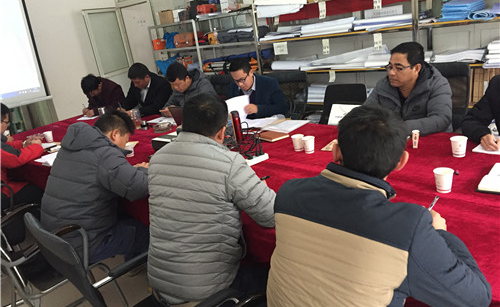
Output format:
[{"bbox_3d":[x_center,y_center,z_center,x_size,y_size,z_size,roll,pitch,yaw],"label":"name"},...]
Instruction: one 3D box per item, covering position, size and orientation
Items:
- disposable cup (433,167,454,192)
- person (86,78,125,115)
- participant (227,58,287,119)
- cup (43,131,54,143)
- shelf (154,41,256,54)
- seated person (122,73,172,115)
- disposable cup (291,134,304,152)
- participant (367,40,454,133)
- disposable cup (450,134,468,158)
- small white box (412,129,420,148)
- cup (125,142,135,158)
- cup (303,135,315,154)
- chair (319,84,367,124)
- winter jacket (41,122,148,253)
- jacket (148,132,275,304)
[{"bbox_3d":[0.764,0.108,1.648,0.075,0.086,0.075,-8,17,2],"label":"disposable cup"},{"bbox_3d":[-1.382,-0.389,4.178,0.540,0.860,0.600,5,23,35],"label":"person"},{"bbox_3d":[0.085,-0.140,3.387,0.550,1.220,0.700,5,21,38],"label":"participant"},{"bbox_3d":[-1.602,-0.135,3.339,0.072,0.081,0.072,5,23,36],"label":"cup"},{"bbox_3d":[-0.531,-1.453,5.673,1.785,0.050,0.420,5,23,36],"label":"shelf"},{"bbox_3d":[-0.901,-0.252,3.927,0.580,1.220,0.780,5,23,36],"label":"seated person"},{"bbox_3d":[0.282,-0.059,2.427,0.075,0.086,0.075,-8,17,2],"label":"disposable cup"},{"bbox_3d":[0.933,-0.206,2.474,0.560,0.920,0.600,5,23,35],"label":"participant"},{"bbox_3d":[0.928,-0.031,1.854,0.072,0.081,0.072,5,23,36],"label":"disposable cup"},{"bbox_3d":[0.865,-0.073,2.178,0.025,0.085,0.053,1,20,30],"label":"small white box"},{"bbox_3d":[-0.816,-0.024,2.840,0.075,0.086,0.075,-8,17,0],"label":"cup"},{"bbox_3d":[0.311,-0.041,2.249,0.071,0.088,0.071,-8,18,3],"label":"cup"},{"bbox_3d":[0.651,-0.008,3.168,0.470,0.940,0.560,7,22,41],"label":"chair"},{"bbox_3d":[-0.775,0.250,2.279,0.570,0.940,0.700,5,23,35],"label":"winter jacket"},{"bbox_3d":[-0.159,0.213,1.756,0.570,0.640,0.540,2,21,28],"label":"jacket"}]

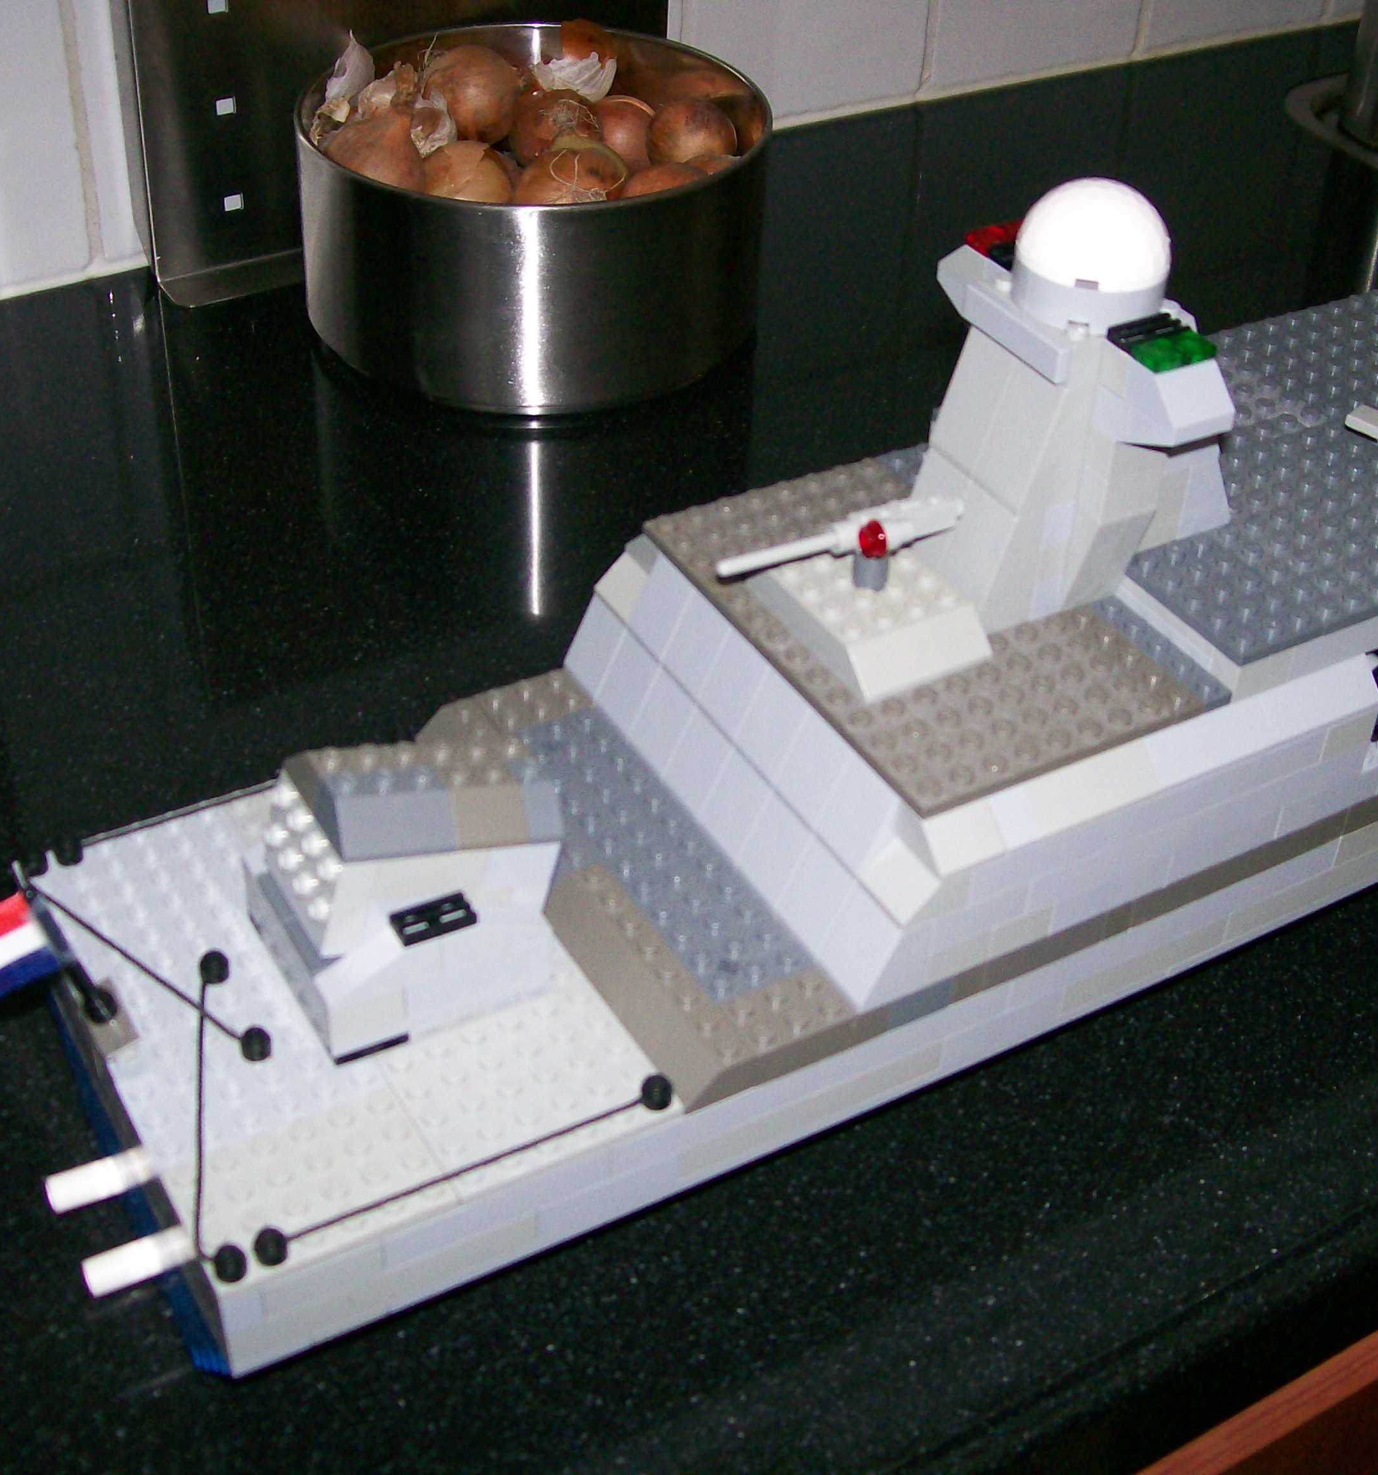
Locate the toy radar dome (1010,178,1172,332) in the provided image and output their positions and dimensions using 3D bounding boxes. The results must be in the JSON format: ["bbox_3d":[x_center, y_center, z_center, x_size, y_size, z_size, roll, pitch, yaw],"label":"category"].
[{"bbox_3d":[0.082,-0.100,0.410,0.032,0.025,0.032,2,40,-1],"label":"toy radar dome"}]

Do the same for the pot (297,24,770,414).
[{"bbox_3d":[-0.051,-0.175,0.687,0.155,0.079,0.155,2,40,-1],"label":"pot"}]

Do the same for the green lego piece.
[{"bbox_3d":[0.095,-0.075,0.399,0.016,0.004,0.009,-19,44,-24],"label":"green lego piece"}]

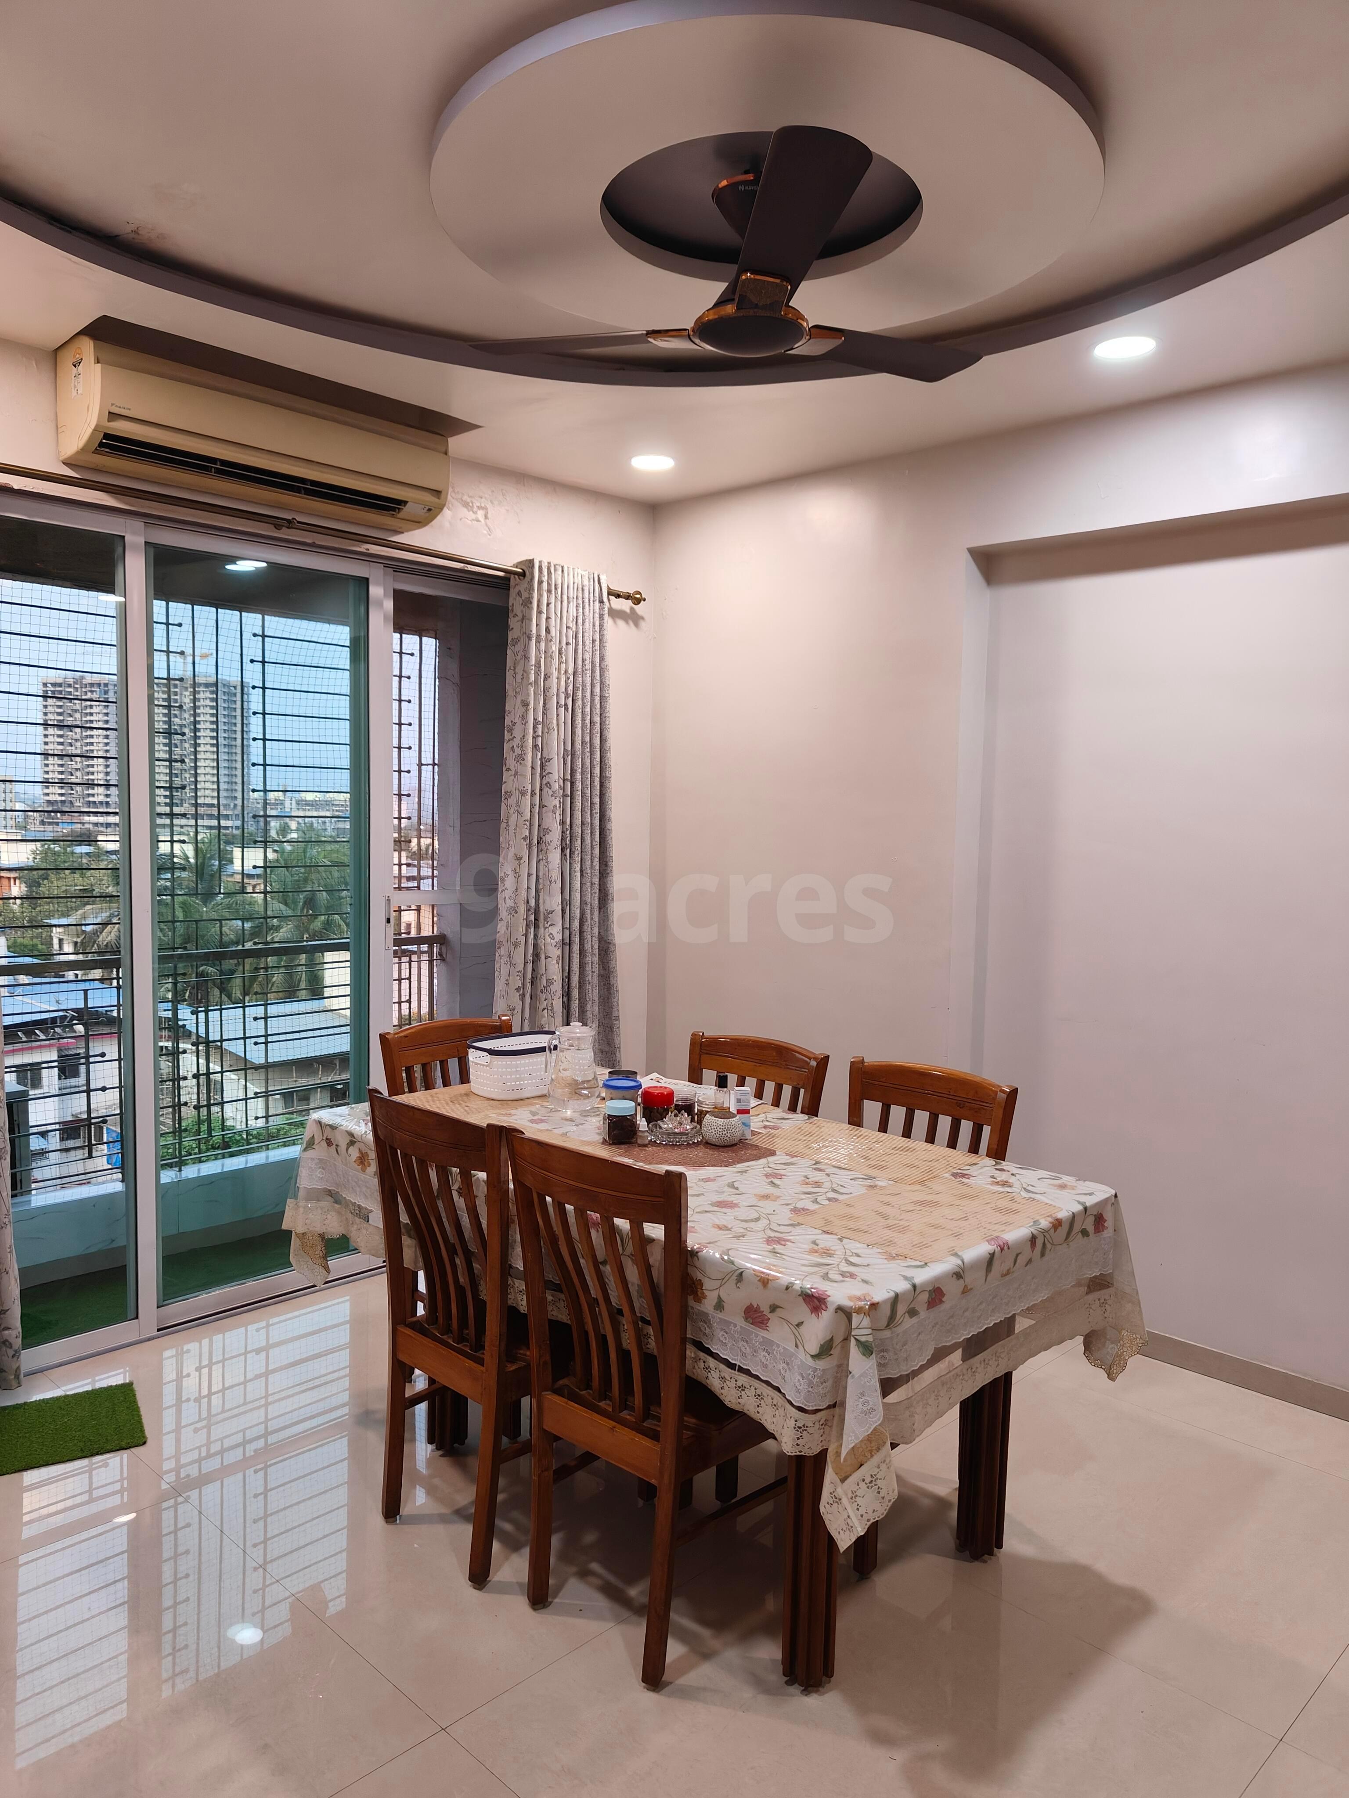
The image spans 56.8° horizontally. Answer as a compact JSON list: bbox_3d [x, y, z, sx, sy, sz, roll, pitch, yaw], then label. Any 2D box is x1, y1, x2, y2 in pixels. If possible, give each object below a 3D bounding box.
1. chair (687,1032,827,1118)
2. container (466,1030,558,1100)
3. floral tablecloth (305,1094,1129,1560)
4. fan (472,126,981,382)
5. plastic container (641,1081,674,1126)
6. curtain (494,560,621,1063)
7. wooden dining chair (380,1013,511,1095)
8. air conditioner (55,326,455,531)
[{"bbox_3d":[0.057,0.851,3.123,0.430,0.925,0.510,5,6,44],"label":"chair"},{"bbox_3d":[-0.396,0.437,3.346,0.340,0.125,0.220,-3,6,-41],"label":"container"},{"bbox_3d":[0.013,0.733,2.775,1.700,0.370,0.980,5,6,44],"label":"floral tablecloth"},{"bbox_3d":[0.141,-1.240,2.364,1.130,0.320,1.060,0,4,-7],"label":"fan"},{"bbox_3d":[-0.041,0.485,2.958,0.076,0.098,0.076,1,4,-1],"label":"plastic container"},{"bbox_3d":[-0.402,0.009,4.376,0.142,2.323,0.496,5,6,44],"label":"curtain"},{"bbox_3d":[-0.455,0.828,3.313,0.510,0.925,0.430,5,6,44],"label":"wooden dining chair"},{"bbox_3d":[-1.136,-1.291,3.535,0.250,0.285,1.065,5,6,44],"label":"air conditioner"}]

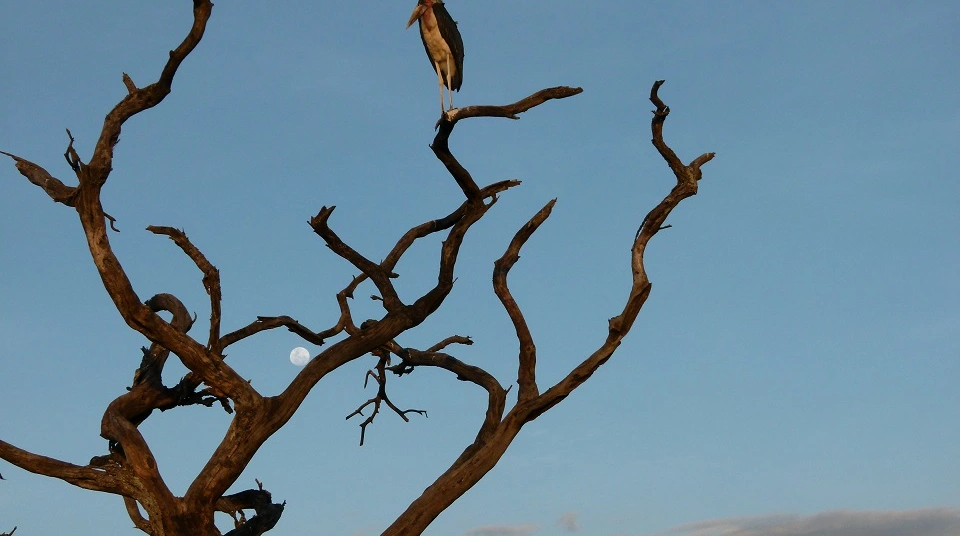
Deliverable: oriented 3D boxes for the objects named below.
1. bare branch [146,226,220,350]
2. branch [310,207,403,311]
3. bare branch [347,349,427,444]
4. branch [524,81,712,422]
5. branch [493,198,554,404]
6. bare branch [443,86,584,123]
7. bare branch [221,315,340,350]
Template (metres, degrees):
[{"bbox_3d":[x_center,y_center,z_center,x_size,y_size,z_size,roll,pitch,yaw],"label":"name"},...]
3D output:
[{"bbox_3d":[-2.723,0.189,20.448,0.700,1.140,0.450,0,-15,0],"label":"bare branch"},{"bbox_3d":[-1.137,-0.087,20.418,0.847,0.944,0.500,0,-15,0],"label":"branch"},{"bbox_3d":[-0.855,1.175,20.287,0.732,0.854,0.600,0,-15,0],"label":"bare branch"},{"bbox_3d":[1.289,-0.154,20.643,1.749,3.205,1.000,0,-15,0],"label":"branch"},{"bbox_3d":[0.421,0.301,20.521,0.573,1.902,0.500,0,-15,0],"label":"branch"},{"bbox_3d":[0.314,-1.533,20.806,1.332,0.304,0.450,0,-15,0],"label":"bare branch"},{"bbox_3d":[-1.838,0.594,20.443,1.106,0.304,0.450,0,-15,0],"label":"bare branch"}]

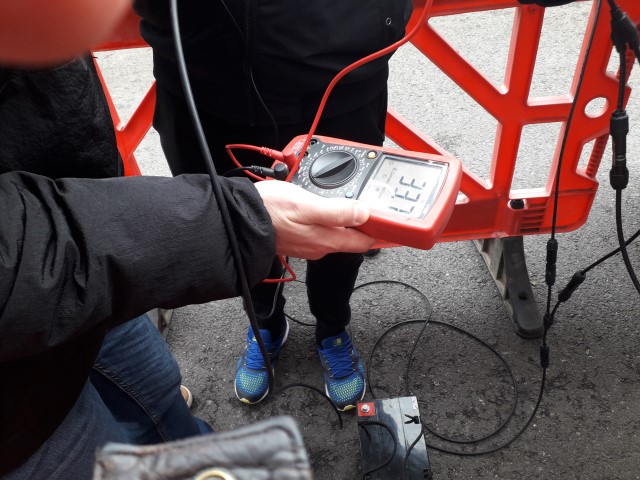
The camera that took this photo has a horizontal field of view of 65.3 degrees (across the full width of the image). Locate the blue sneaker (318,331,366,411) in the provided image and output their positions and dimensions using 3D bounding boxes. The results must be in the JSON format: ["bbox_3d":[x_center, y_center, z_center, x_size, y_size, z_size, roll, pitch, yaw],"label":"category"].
[{"bbox_3d":[0.052,0.346,1.450,0.112,0.115,0.293,-11,40,-5],"label":"blue sneaker"}]

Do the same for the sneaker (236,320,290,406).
[{"bbox_3d":[-0.173,0.339,1.488,0.112,0.115,0.293,7,42,16],"label":"sneaker"}]

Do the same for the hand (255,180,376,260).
[{"bbox_3d":[0.007,-0.035,0.503,0.145,0.075,0.085,15,45,24],"label":"hand"}]

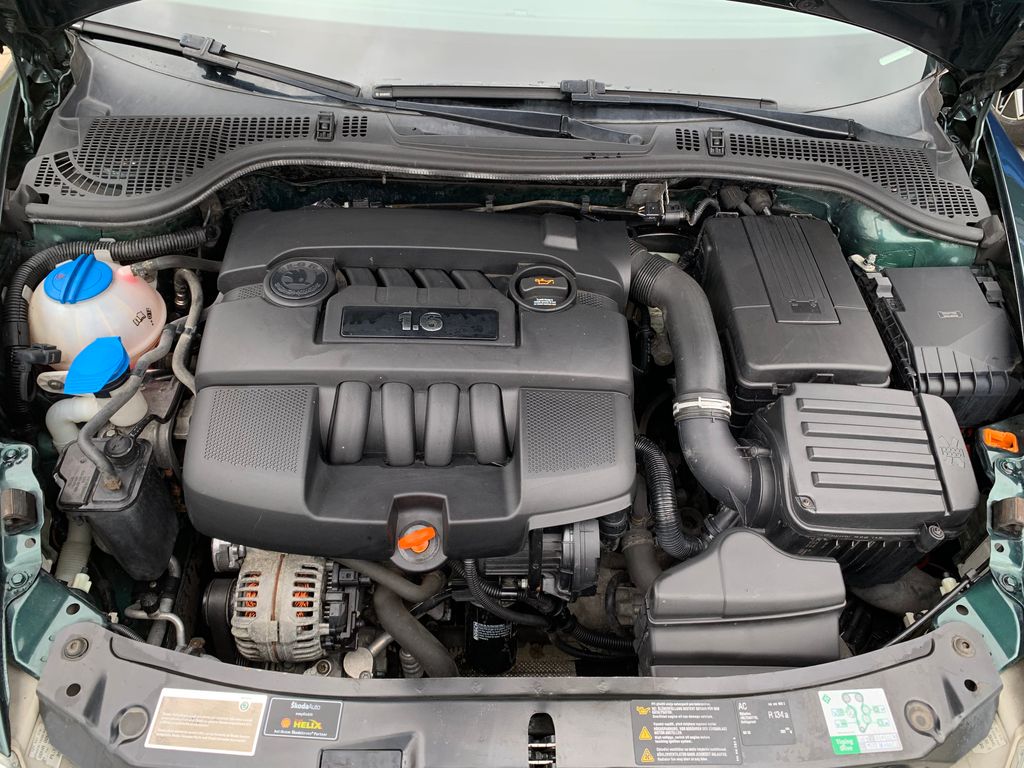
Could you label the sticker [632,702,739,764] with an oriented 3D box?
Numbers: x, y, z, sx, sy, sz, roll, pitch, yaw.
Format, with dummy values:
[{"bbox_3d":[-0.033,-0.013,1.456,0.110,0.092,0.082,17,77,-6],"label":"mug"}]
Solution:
[{"bbox_3d":[0.185,0.371,0.818,0.112,0.002,0.063,1,58,-3],"label":"sticker"}]

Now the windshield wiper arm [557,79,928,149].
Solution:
[{"bbox_3d":[0.354,-0.408,1.165,0.577,0.045,0.050,9,55,-2],"label":"windshield wiper arm"}]

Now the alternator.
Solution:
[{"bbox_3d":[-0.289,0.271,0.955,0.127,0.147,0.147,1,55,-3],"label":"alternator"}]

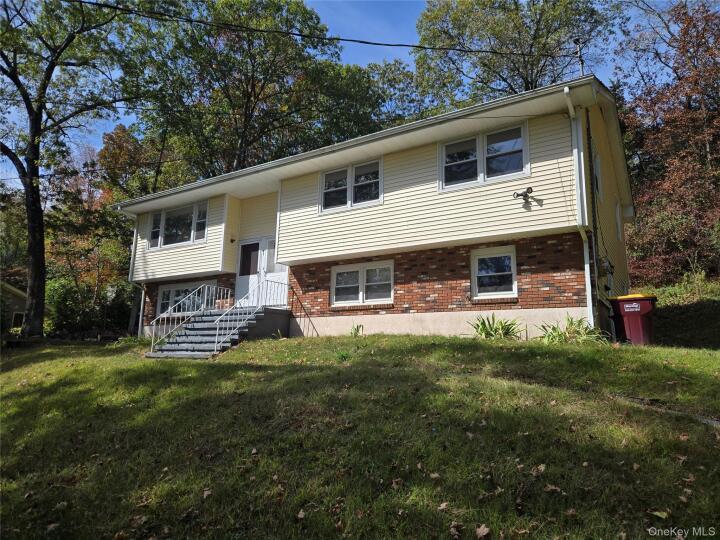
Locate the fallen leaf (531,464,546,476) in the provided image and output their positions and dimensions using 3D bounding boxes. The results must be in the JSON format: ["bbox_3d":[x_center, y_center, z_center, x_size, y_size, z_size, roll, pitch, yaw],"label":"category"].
[{"bbox_3d":[1.344,1.503,3.606,0.115,0.035,0.110,-5,-1,18],"label":"fallen leaf"}]

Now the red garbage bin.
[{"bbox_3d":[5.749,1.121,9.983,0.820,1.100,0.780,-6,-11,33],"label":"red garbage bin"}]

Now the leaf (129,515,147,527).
[{"bbox_3d":[-1.572,1.761,3.377,0.120,0.035,0.110,-5,-1,-27],"label":"leaf"}]

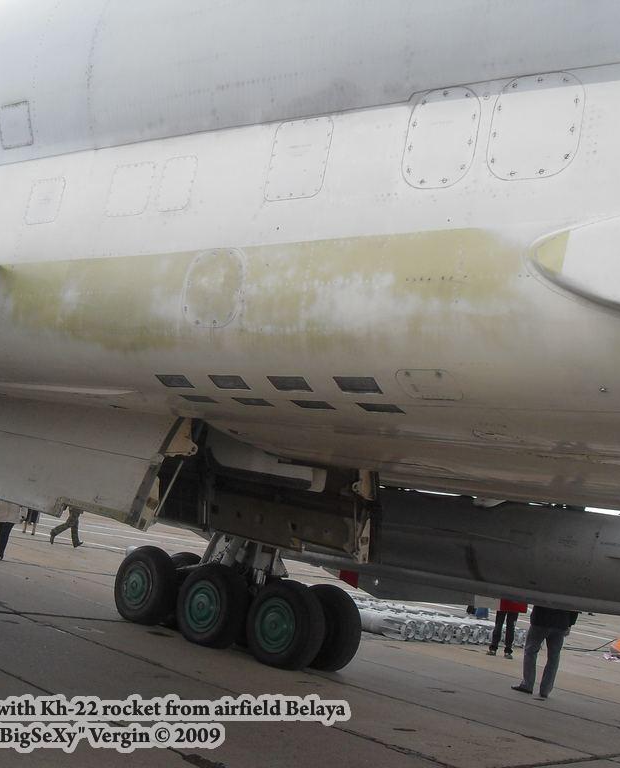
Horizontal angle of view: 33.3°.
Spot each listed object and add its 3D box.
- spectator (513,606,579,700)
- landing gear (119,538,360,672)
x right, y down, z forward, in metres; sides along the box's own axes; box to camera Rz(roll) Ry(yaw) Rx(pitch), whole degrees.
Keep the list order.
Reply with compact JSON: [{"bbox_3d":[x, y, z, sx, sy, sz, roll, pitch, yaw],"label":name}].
[{"bbox_3d":[3.285,3.402,14.335,0.520,1.740,0.400,17,-11,-38],"label":"spectator"},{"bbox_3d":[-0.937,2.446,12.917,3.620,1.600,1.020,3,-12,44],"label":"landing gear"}]

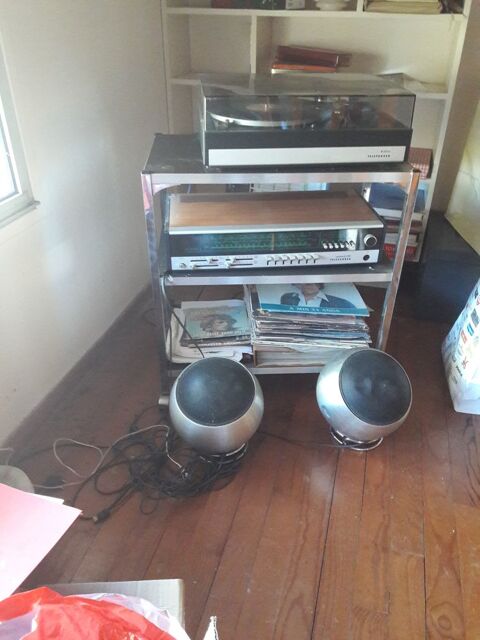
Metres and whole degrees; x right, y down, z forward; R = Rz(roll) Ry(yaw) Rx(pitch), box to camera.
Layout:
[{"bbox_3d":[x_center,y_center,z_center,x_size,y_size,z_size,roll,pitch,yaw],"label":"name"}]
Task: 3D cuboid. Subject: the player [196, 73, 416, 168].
[{"bbox_3d":[0.148,-0.544,1.378,0.491,0.157,0.388,-2,32,-4],"label":"player"}]

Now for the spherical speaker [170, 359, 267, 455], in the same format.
[{"bbox_3d":[-0.060,0.227,1.354,0.244,0.247,0.244,0,32,0],"label":"spherical speaker"}]

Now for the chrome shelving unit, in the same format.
[{"bbox_3d":[0.089,-0.154,1.550,0.655,0.686,0.378,-1,32,-2],"label":"chrome shelving unit"}]

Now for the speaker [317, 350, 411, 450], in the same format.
[{"bbox_3d":[0.331,0.204,1.387,0.246,0.253,0.246,-14,35,-22],"label":"speaker"}]

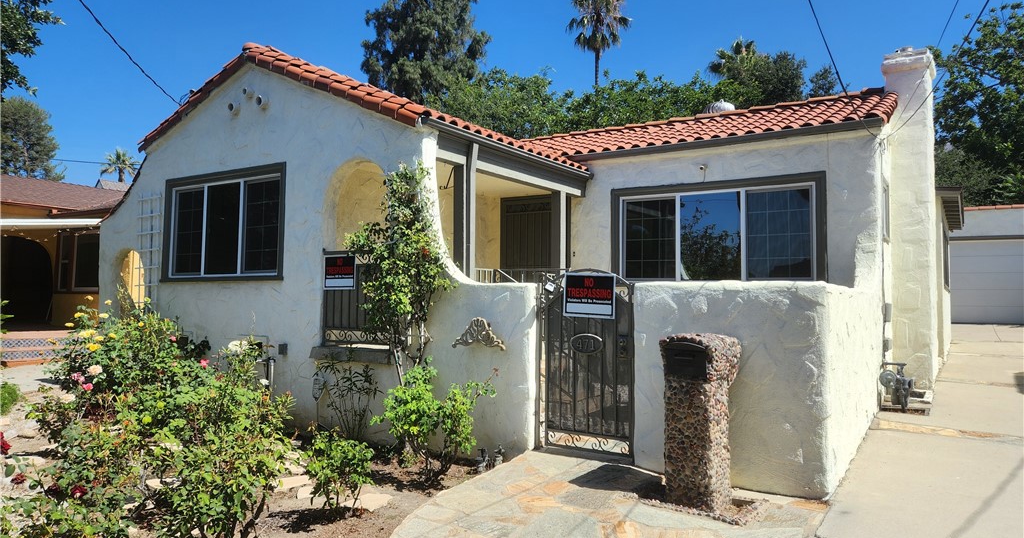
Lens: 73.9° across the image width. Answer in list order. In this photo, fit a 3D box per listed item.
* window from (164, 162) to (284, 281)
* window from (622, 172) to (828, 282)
[{"bbox_3d":[-3.772,-0.547,8.782,2.516,1.406,0.140,-1,-3,32],"label":"window"},{"bbox_3d":[2.680,-0.496,9.183,2.882,1.380,0.140,-1,-3,32],"label":"window"}]

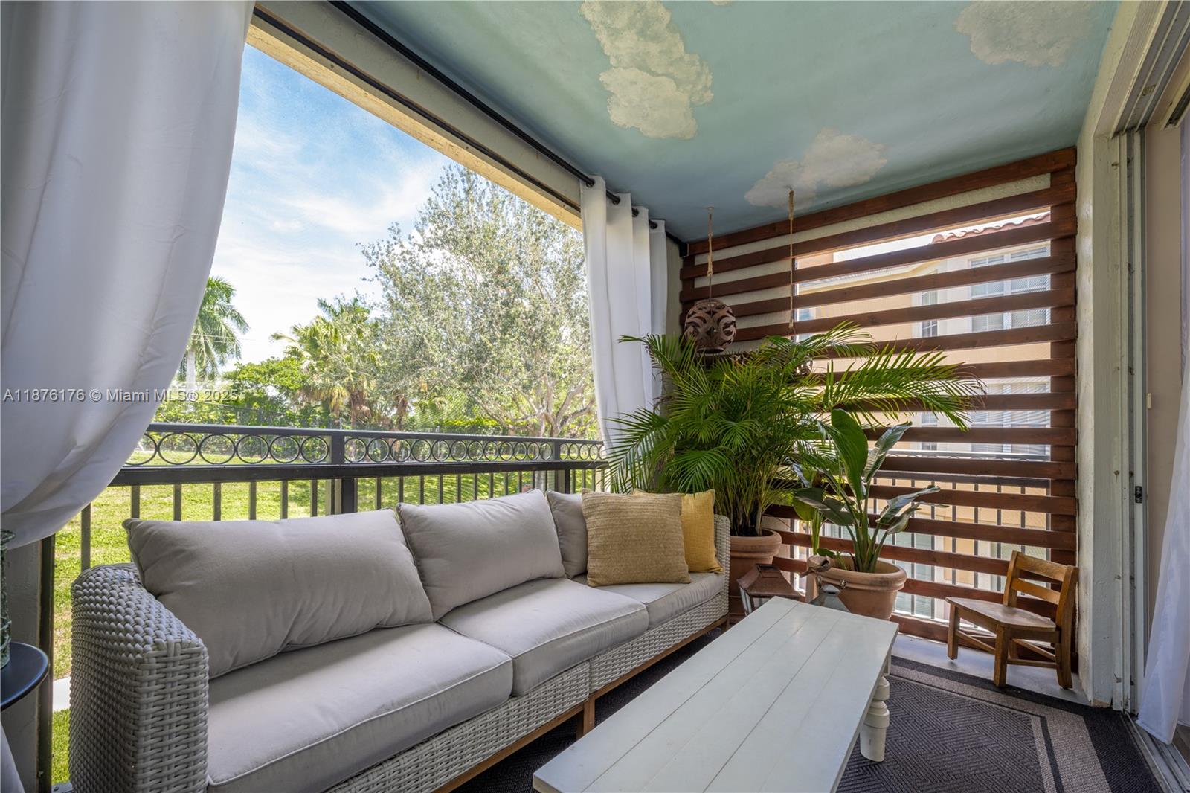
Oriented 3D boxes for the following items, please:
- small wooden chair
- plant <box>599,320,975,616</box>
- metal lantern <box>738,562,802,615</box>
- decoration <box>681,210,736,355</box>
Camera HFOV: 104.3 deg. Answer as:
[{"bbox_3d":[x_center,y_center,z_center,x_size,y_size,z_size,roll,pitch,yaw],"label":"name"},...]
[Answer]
[{"bbox_3d":[2.120,1.112,2.366,0.410,0.570,0.325,1,-3,-3],"label":"small wooden chair"},{"bbox_3d":[1.110,0.500,2.820,1.820,1.840,1.150,0,-3,18],"label":"plant"},{"bbox_3d":[0.935,1.130,2.500,0.265,0.430,0.260,1,-3,-3],"label":"metal lantern"},{"bbox_3d":[0.825,-0.825,3.310,0.375,1.060,0.375,0,-3,14],"label":"decoration"}]

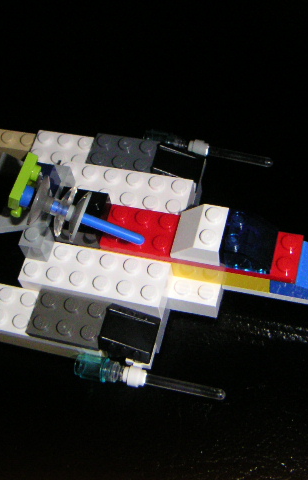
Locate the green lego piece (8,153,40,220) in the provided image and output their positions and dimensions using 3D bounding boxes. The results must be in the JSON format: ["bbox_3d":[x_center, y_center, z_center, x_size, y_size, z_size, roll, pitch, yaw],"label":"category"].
[{"bbox_3d":[-0.040,-0.017,0.233,0.005,0.012,0.016,21,65,-4],"label":"green lego piece"}]

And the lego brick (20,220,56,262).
[{"bbox_3d":[-0.038,0.001,0.242,0.008,0.011,0.008,10,63,12],"label":"lego brick"}]

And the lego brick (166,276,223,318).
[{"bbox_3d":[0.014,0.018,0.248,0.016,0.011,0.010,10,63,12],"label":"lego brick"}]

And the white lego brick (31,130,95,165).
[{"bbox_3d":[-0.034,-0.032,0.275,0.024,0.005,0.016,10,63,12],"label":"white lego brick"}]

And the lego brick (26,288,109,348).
[{"bbox_3d":[-0.027,0.025,0.238,0.024,0.005,0.016,10,63,12],"label":"lego brick"}]

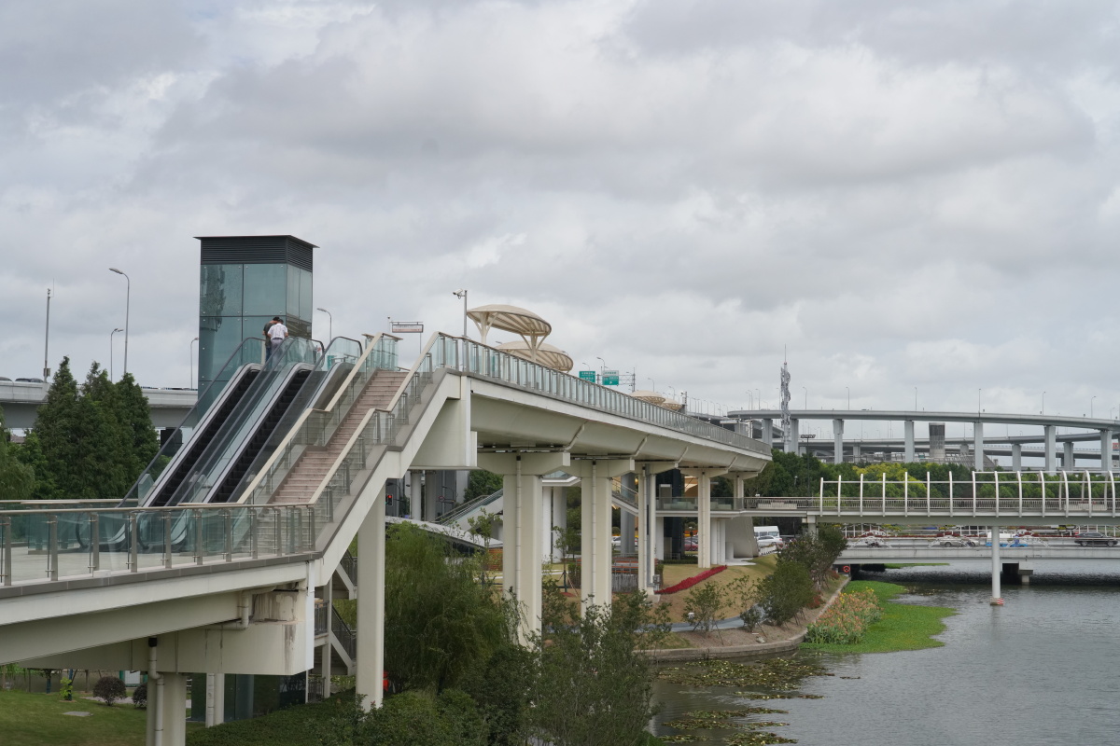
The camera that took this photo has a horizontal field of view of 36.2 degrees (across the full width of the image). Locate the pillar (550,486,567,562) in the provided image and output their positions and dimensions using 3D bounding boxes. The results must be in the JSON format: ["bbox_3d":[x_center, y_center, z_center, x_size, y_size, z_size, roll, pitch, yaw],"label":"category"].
[{"bbox_3d":[-0.087,14.183,160.000,1.150,7.200,1.150,0,-4,12],"label":"pillar"}]

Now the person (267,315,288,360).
[{"bbox_3d":[-9.216,-0.901,56.000,0.570,1.700,0.380,0,-4,12],"label":"person"}]

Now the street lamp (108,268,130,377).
[{"bbox_3d":[-36.084,-3.628,140.000,1.800,10.100,0.400,-1,-4,20],"label":"street lamp"}]

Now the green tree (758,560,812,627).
[{"bbox_3d":[15.218,14.870,116.000,3.800,4.600,3.600,0,-4,12],"label":"green tree"}]

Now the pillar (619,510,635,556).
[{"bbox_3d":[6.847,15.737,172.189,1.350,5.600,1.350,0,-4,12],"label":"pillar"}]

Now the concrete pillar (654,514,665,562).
[{"bbox_3d":[9.496,15.827,163.000,1.000,4.400,1.000,0,-4,12],"label":"concrete pillar"}]

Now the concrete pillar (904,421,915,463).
[{"bbox_3d":[108.340,28.004,529.125,2.600,26.000,2.400,-1,-4,20],"label":"concrete pillar"}]

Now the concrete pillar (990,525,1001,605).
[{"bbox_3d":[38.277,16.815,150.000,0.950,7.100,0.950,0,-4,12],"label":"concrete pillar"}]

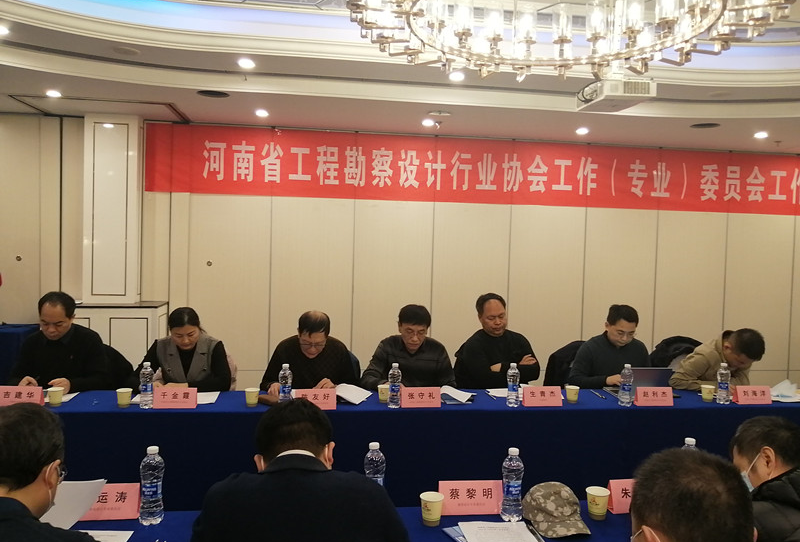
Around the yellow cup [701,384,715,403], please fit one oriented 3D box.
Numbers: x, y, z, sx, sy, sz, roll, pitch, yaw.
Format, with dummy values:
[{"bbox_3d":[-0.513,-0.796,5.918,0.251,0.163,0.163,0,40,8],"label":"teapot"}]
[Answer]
[{"bbox_3d":[1.814,0.732,3.686,0.076,0.086,0.076,2,2,0],"label":"yellow cup"}]

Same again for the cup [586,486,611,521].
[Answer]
[{"bbox_3d":[0.632,0.738,1.977,0.073,0.086,0.073,2,2,0],"label":"cup"}]

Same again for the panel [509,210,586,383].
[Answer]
[{"bbox_3d":[1.694,-0.043,7.234,0.893,2.845,0.080,1,2,-8],"label":"panel"}]

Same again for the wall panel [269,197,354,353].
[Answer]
[{"bbox_3d":[-0.966,-0.103,6.873,0.898,2.845,0.080,1,2,-8],"label":"wall panel"}]

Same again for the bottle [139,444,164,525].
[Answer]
[{"bbox_3d":[-0.735,0.632,1.857,0.067,0.222,0.067,1,2,-8],"label":"bottle"}]

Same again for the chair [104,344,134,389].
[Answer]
[{"bbox_3d":[-1.950,0.926,3.839,0.500,0.930,0.580,1,2,-8],"label":"chair"}]

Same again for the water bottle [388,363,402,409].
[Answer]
[{"bbox_3d":[-0.024,0.612,3.324,0.067,0.222,0.067,1,2,-8],"label":"water bottle"}]

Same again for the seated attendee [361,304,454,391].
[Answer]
[{"bbox_3d":[0.043,0.833,3.793,0.570,1.257,0.720,1,2,-8],"label":"seated attendee"}]

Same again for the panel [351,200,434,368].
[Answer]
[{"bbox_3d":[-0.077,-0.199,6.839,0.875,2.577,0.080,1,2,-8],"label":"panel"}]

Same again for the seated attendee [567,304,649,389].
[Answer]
[{"bbox_3d":[1.359,0.859,4.084,0.550,1.281,0.720,1,2,-18],"label":"seated attendee"}]

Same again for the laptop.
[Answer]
[{"bbox_3d":[1.473,0.657,3.779,0.360,0.210,0.300,1,2,-8],"label":"laptop"}]

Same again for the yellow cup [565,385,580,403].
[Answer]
[{"bbox_3d":[0.965,0.689,3.480,0.074,0.083,0.074,2,2,0],"label":"yellow cup"}]

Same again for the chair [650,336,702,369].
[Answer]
[{"bbox_3d":[2.081,0.991,4.405,0.500,0.980,0.580,1,2,-8],"label":"chair"}]

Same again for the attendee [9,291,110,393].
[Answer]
[{"bbox_3d":[-1.950,0.760,3.550,0.580,1.280,0.760,1,2,-8],"label":"attendee"}]

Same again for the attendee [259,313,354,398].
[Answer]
[{"bbox_3d":[-0.555,0.840,3.704,0.532,1.212,0.720,1,2,-8],"label":"attendee"}]

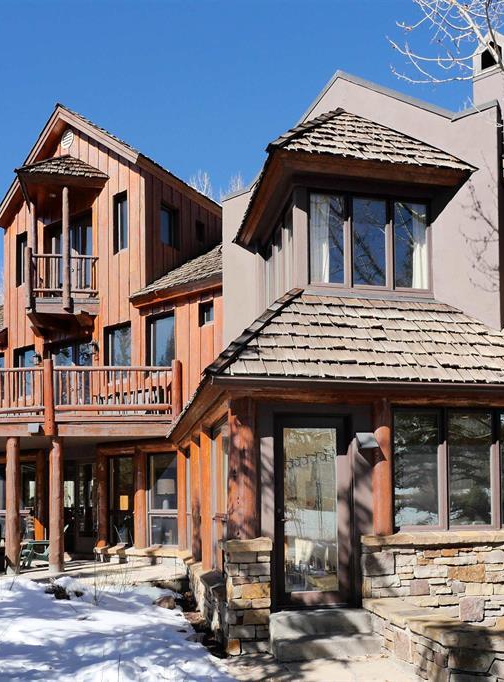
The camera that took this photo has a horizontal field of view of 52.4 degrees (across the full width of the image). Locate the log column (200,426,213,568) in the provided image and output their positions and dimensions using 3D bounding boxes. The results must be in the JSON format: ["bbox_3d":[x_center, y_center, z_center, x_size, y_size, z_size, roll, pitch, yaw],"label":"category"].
[{"bbox_3d":[-0.626,2.322,7.450,0.230,2.040,0.230,0,-3,-12],"label":"log column"}]

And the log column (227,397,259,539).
[{"bbox_3d":[-0.103,1.347,5.450,0.310,1.510,0.310,0,-3,-12],"label":"log column"}]

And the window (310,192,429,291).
[{"bbox_3d":[1.602,-1.343,6.980,1.780,1.260,0.150,0,-3,-12],"label":"window"}]

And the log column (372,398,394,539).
[{"bbox_3d":[1.475,1.419,5.740,0.240,1.540,0.240,0,-3,-12],"label":"log column"}]

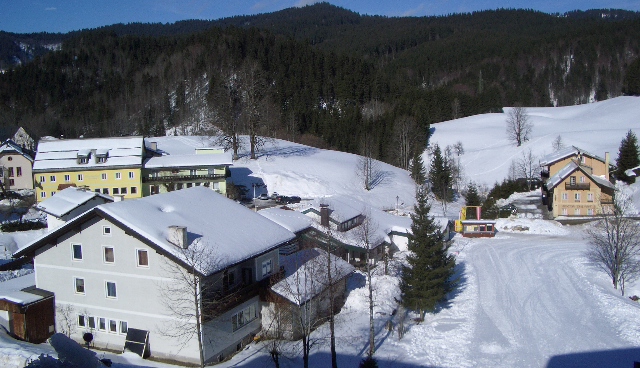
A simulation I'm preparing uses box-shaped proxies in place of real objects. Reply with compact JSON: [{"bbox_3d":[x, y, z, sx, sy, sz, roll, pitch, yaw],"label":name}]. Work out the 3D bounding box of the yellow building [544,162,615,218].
[{"bbox_3d":[49.202,0.826,122.900,12.000,9.200,11.500,0,7,17],"label":"yellow building"}]

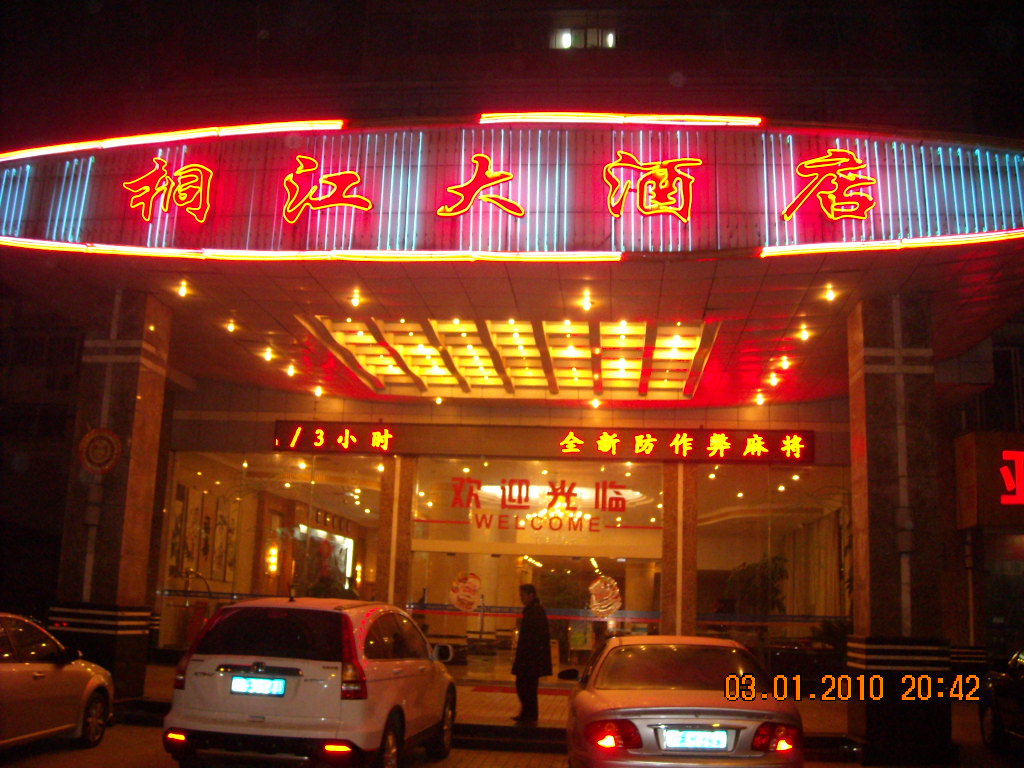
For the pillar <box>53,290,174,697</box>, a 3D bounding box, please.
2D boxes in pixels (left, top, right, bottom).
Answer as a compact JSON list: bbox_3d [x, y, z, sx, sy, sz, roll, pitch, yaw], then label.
[{"bbox_3d":[-5.079,1.455,13.203,0.902,5.149,0.876,1,-11,6],"label":"pillar"}]

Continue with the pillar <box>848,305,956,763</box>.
[{"bbox_3d":[4.445,1.646,12.092,0.902,5.246,0.876,1,-11,6],"label":"pillar"}]

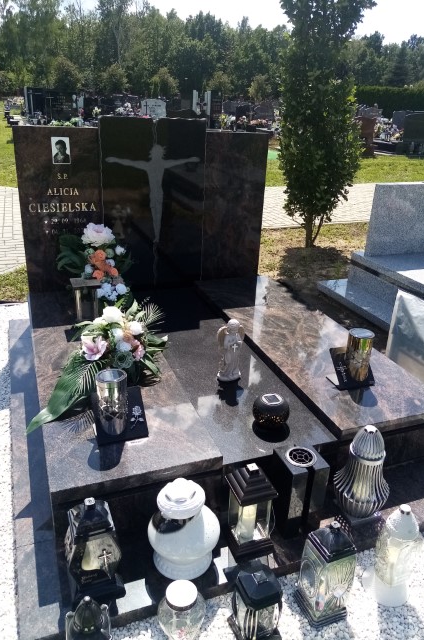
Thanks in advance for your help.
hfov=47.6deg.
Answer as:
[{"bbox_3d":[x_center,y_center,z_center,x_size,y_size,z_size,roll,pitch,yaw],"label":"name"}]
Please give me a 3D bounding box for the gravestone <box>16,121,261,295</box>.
[{"bbox_3d":[-0.399,-0.755,3.169,1.602,1.059,0.098,-6,26,-20],"label":"gravestone"}]

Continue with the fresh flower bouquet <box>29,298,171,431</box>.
[{"bbox_3d":[-0.486,0.150,2.118,0.623,0.249,0.676,-6,26,-20],"label":"fresh flower bouquet"}]

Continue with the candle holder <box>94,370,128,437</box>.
[{"bbox_3d":[-0.371,0.310,1.796,0.110,0.227,0.110,-6,26,-20],"label":"candle holder"}]

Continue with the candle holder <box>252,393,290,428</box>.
[{"bbox_3d":[0.225,0.337,1.774,0.137,0.113,0.137,2,24,-1],"label":"candle holder"}]

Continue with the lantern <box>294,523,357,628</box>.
[{"bbox_3d":[0.360,0.759,1.482,0.125,0.350,0.125,-7,26,-23],"label":"lantern"}]

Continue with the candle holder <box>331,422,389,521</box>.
[{"bbox_3d":[0.532,0.516,1.652,0.203,0.351,0.203,-7,26,-21],"label":"candle holder"}]

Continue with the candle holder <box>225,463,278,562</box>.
[{"bbox_3d":[0.122,0.583,1.489,0.130,0.324,0.130,-7,26,-21],"label":"candle holder"}]

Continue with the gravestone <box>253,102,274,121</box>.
[{"bbox_3d":[2.055,-8.241,19.000,0.950,0.900,0.120,-7,26,-21],"label":"gravestone"}]

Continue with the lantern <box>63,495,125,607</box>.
[{"bbox_3d":[-0.357,0.675,1.456,0.147,0.331,0.142,-4,25,-17],"label":"lantern"}]

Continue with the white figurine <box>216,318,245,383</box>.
[{"bbox_3d":[0.084,0.124,2.050,0.118,0.266,0.085,-3,25,-14],"label":"white figurine"}]

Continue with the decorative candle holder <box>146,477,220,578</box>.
[{"bbox_3d":[-0.093,0.660,1.575,0.238,0.294,0.238,3,24,-1],"label":"decorative candle holder"}]

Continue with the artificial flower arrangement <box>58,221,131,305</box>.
[{"bbox_3d":[-0.701,-0.343,2.900,0.436,0.489,0.285,-6,26,-20],"label":"artificial flower arrangement"}]

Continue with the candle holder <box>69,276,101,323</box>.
[{"bbox_3d":[-0.653,-0.114,2.498,0.140,0.178,0.140,-7,26,-21],"label":"candle holder"}]

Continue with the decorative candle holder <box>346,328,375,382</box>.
[{"bbox_3d":[0.616,0.146,2.000,0.108,0.196,0.108,-7,26,-21],"label":"decorative candle holder"}]

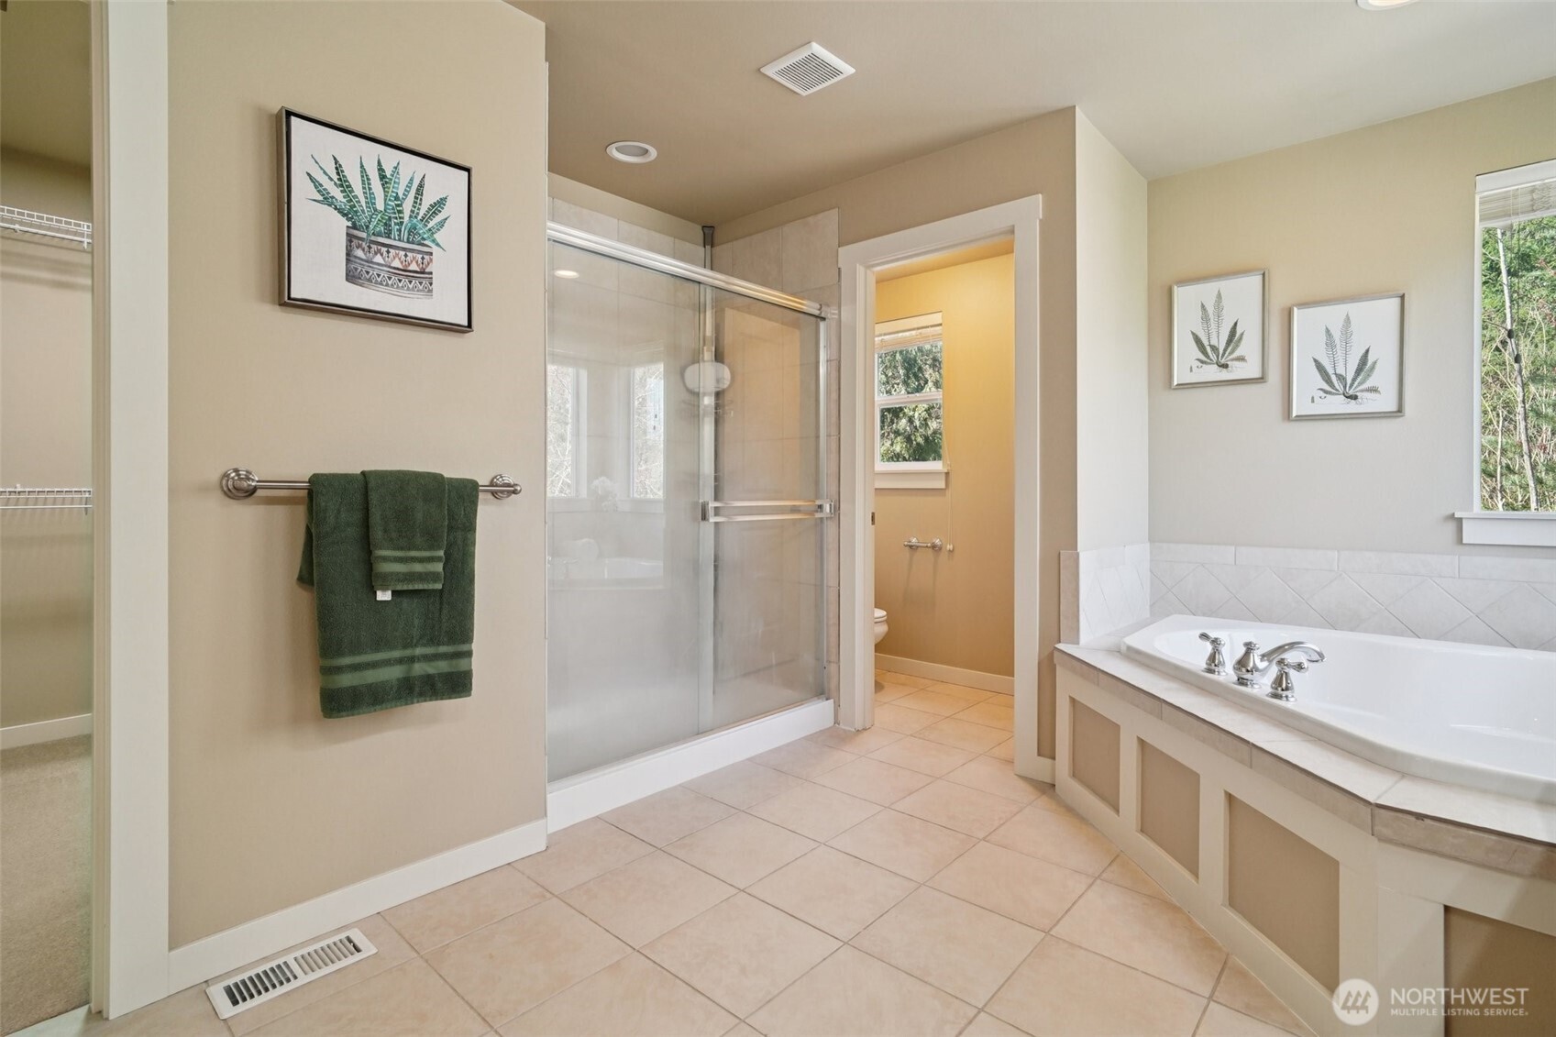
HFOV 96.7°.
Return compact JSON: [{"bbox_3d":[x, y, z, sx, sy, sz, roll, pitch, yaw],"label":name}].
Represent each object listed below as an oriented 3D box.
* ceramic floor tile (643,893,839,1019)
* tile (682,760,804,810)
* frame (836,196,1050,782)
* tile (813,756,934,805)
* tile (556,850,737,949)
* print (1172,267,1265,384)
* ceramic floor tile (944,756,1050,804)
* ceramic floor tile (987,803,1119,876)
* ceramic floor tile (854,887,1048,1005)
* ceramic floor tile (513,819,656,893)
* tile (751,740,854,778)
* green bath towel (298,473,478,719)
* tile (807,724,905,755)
[{"bbox_3d":[-0.081,0.972,1.563,0.328,0.010,0.335,0,0,42],"label":"ceramic floor tile"},{"bbox_3d":[-0.137,1.014,2.633,0.326,0.010,0.336,0,0,42],"label":"tile"},{"bbox_3d":[0.677,-0.125,2.937,0.910,2.184,0.150,0,0,40],"label":"frame"},{"bbox_3d":[0.364,0.994,2.615,0.338,0.010,0.338,0,1,42],"label":"tile"},{"bbox_3d":[-0.351,1.029,1.891,0.336,0.010,0.336,0,0,42],"label":"tile"},{"bbox_3d":[1.898,-0.808,2.980,0.347,0.447,0.022,0,0,42],"label":"print"},{"bbox_3d":[0.837,0.972,2.581,0.328,0.010,0.335,0,0,42],"label":"ceramic floor tile"},{"bbox_3d":[0.852,0.972,2.099,0.328,0.010,0.335,0,0,42],"label":"ceramic floor tile"},{"bbox_3d":[0.415,1.030,1.684,0.336,0.010,0.336,0,0,42],"label":"ceramic floor tile"},{"bbox_3d":[-0.577,0.972,2.009,0.328,0.010,0.335,0,0,42],"label":"ceramic floor tile"},{"bbox_3d":[0.105,1.006,2.889,0.326,0.010,0.336,0,0,42],"label":"tile"},{"bbox_3d":[-0.961,0.184,1.741,0.085,0.578,0.405,0,1,42],"label":"green bath towel"},{"bbox_3d":[0.348,0.998,3.143,0.326,0.010,0.336,0,0,42],"label":"tile"}]

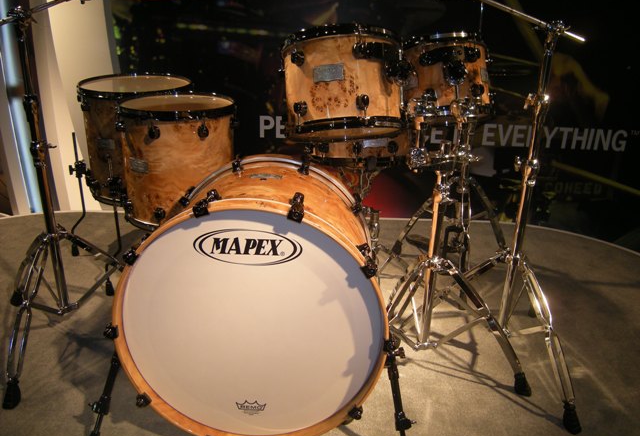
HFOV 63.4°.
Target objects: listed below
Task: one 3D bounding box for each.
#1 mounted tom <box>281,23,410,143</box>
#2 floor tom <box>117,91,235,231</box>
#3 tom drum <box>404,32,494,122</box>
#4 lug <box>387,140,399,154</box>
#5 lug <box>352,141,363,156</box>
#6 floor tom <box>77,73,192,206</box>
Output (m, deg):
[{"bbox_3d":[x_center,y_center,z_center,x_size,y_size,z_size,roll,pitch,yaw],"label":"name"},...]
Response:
[{"bbox_3d":[0.062,-0.351,1.411,0.338,0.249,0.338,-2,3,19],"label":"mounted tom"},{"bbox_3d":[-0.478,-0.203,1.773,0.388,0.388,0.388,2,22,-1],"label":"floor tom"},{"bbox_3d":[0.353,-0.388,1.495,0.286,0.218,0.286,1,5,38],"label":"tom drum"},{"bbox_3d":[0.236,-0.231,1.684,0.034,0.042,0.027,-3,7,-27],"label":"lug"},{"bbox_3d":[0.121,-0.229,1.665,0.034,0.042,0.027,1,6,8],"label":"lug"},{"bbox_3d":[-0.727,-0.327,2.105,0.438,0.440,0.438,10,25,18],"label":"floor tom"}]

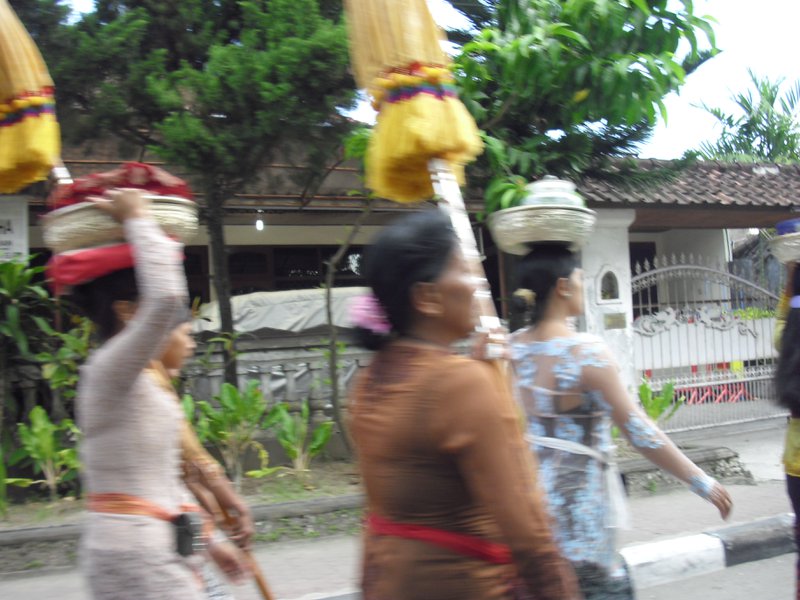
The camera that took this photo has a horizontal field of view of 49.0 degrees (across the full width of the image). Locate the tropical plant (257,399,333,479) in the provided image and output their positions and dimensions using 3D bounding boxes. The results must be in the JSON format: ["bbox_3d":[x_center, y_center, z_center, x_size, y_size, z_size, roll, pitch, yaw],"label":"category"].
[{"bbox_3d":[-0.679,0.891,5.650,0.480,0.510,0.450,-2,-2,-23],"label":"tropical plant"}]

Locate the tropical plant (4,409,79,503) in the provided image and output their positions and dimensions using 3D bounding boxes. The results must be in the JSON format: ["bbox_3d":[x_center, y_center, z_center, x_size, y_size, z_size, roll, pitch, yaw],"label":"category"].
[{"bbox_3d":[-2.111,0.915,5.200,0.460,0.560,0.450,-2,-2,-23],"label":"tropical plant"}]

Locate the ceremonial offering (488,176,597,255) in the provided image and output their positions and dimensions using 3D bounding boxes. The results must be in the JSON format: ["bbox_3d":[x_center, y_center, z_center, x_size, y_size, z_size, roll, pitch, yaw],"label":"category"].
[{"bbox_3d":[0.462,-0.274,2.850,0.345,0.235,0.345,-3,-2,0],"label":"ceremonial offering"}]

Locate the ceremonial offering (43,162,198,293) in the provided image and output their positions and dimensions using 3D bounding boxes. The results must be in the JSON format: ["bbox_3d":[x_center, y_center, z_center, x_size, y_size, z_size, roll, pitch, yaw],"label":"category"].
[{"bbox_3d":[-0.735,-0.192,2.300,0.395,0.320,0.380,-3,-2,0],"label":"ceremonial offering"}]

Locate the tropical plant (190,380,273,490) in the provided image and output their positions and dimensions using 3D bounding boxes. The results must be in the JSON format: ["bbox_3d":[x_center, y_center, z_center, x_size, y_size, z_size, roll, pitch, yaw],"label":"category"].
[{"bbox_3d":[-1.017,0.818,5.300,0.500,0.650,0.480,-2,-2,-23],"label":"tropical plant"}]

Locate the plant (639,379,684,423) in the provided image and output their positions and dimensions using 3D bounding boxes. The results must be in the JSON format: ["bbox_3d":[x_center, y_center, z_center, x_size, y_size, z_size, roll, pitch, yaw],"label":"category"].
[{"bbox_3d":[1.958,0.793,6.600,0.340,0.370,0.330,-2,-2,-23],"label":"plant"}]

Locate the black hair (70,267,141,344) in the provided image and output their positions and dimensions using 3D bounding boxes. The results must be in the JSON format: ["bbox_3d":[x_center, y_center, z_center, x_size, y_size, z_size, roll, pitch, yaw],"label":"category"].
[{"bbox_3d":[-0.766,0.007,2.300,0.200,0.210,0.170,-2,-2,-23],"label":"black hair"}]

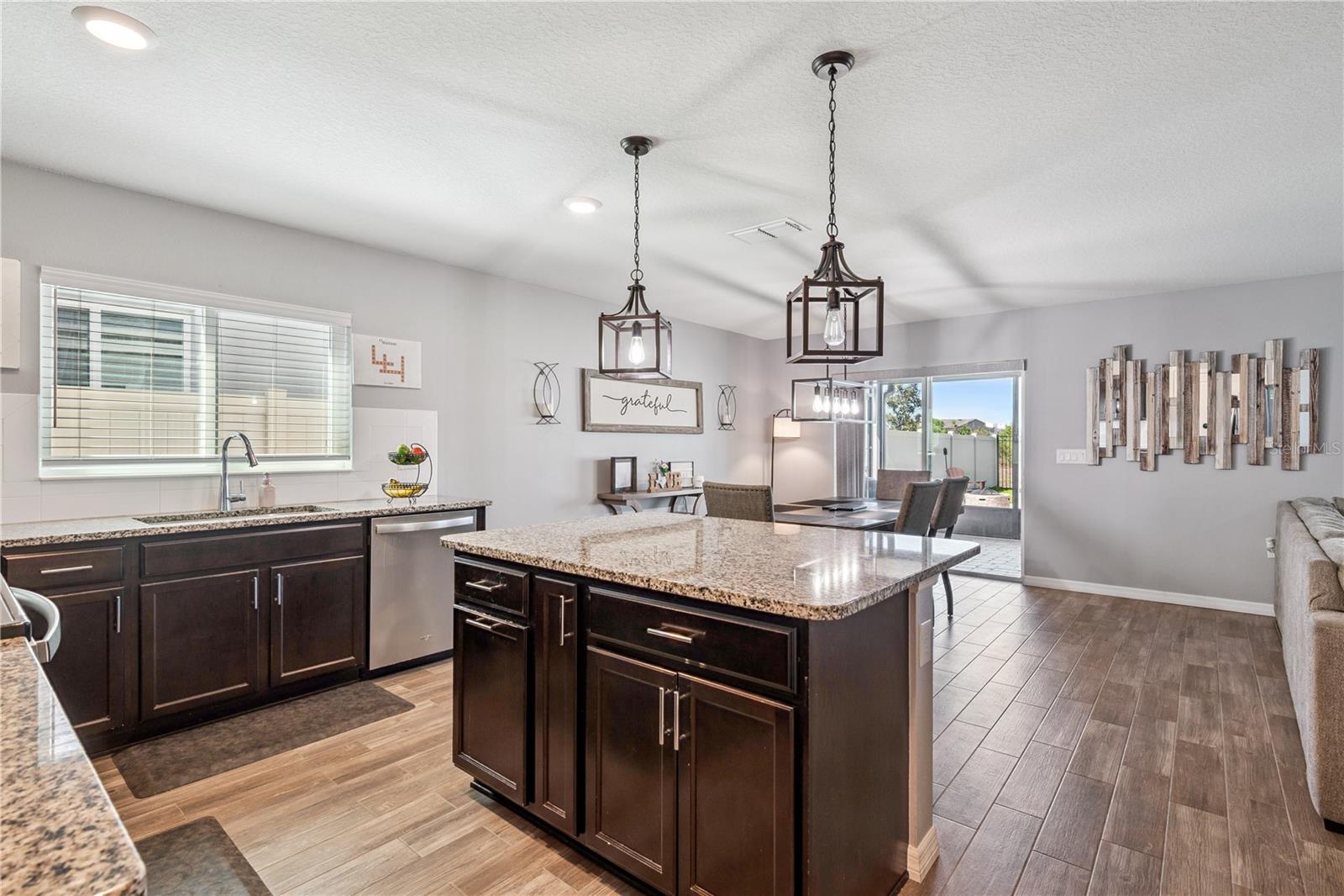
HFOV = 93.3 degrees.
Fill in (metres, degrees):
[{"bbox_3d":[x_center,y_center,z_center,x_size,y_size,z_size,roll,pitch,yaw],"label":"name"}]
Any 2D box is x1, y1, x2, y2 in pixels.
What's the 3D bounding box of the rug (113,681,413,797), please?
[{"bbox_3d":[-1.703,1.208,2.740,0.479,0.017,1.010,0,0,40],"label":"rug"}]

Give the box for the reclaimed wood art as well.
[{"bbox_3d":[3.940,-0.316,4.800,1.341,0.995,0.050,0,0,40],"label":"reclaimed wood art"}]

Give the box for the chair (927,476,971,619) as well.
[{"bbox_3d":[1.715,0.702,4.476,0.620,1.000,0.470,0,0,40],"label":"chair"}]

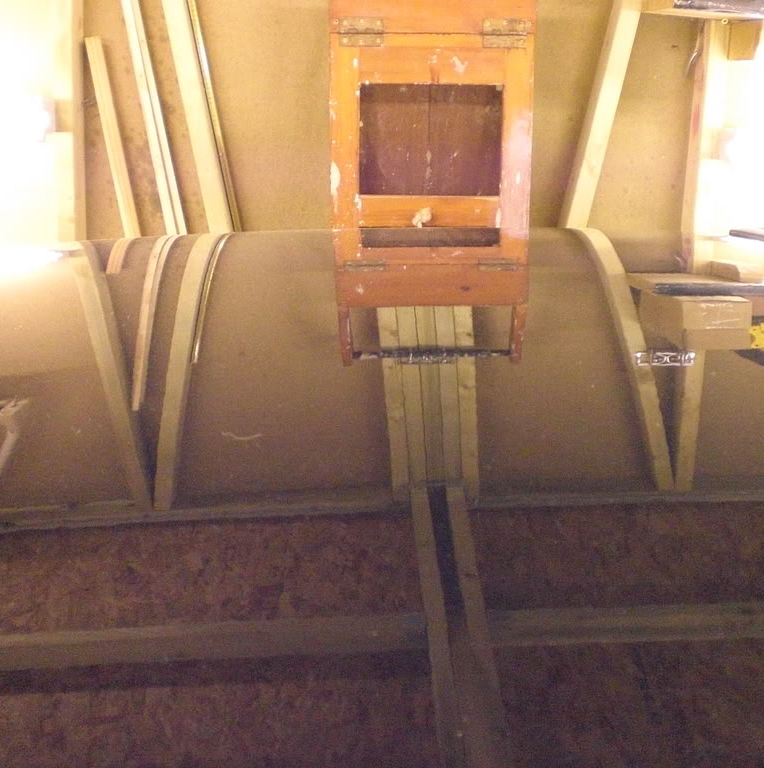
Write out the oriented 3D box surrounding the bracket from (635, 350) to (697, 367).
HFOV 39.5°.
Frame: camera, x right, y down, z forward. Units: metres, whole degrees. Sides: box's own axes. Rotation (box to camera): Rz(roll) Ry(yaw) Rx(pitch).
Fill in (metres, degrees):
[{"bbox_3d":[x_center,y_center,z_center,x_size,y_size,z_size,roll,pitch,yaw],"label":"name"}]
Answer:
[{"bbox_3d":[0.687,-0.062,2.580,0.147,0.038,0.030,2,14,0],"label":"bracket"}]

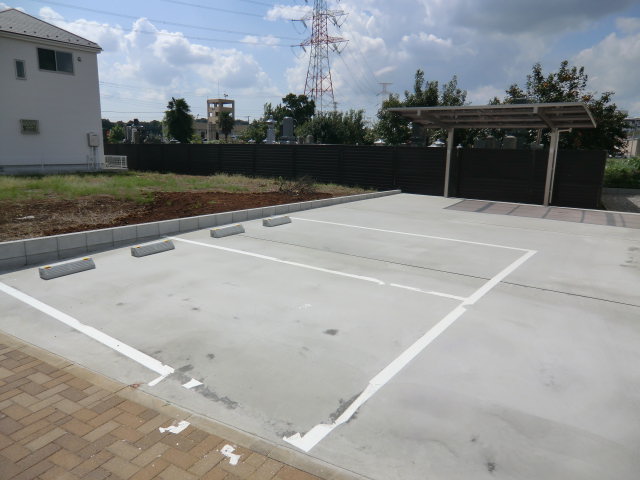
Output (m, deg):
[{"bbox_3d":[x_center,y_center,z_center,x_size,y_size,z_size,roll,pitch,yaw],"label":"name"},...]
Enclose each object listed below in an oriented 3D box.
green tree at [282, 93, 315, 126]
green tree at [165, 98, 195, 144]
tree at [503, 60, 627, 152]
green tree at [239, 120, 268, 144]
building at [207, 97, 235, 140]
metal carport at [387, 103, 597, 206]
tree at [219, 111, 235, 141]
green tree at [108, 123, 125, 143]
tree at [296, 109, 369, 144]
[{"bbox_3d":[-2.489,-12.996,50.743,3.610,7.400,3.610,0,12,-3],"label":"green tree"},{"bbox_3d":[-18.433,-15.133,58.743,3.920,7.400,3.920,-2,12,-17],"label":"green tree"},{"bbox_3d":[9.873,-4.673,18.510,4.710,5.080,4.240,7,13,27],"label":"tree"},{"bbox_3d":[-5.426,-8.043,36.339,2.430,3.370,2.430,-1,12,-8],"label":"green tree"},{"bbox_3d":[-25.789,-30.843,115.000,5.040,11.660,5.040,8,14,32],"label":"building"},{"bbox_3d":[4.676,-2.313,12.700,5.050,2.660,2.650,9,14,35],"label":"metal carport"},{"bbox_3d":[-17.968,-21.776,85.621,3.070,6.190,3.070,-1,12,-12],"label":"tree"},{"bbox_3d":[-20.207,-10.073,44.303,1.590,3.020,1.590,-4,13,-24],"label":"green tree"},{"bbox_3d":[0.836,-7.134,31.421,5.030,4.190,3.270,1,12,1],"label":"tree"}]

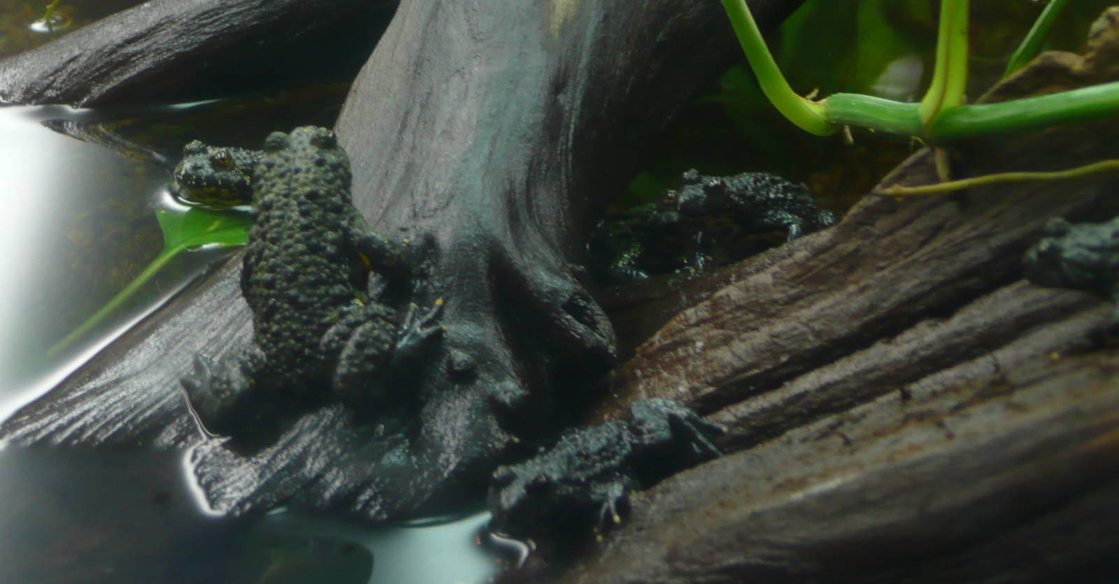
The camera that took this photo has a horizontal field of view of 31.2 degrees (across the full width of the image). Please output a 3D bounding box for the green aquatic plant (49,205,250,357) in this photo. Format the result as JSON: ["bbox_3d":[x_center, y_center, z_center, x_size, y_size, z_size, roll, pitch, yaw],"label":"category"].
[{"bbox_3d":[-0.077,-0.002,0.395,0.046,0.020,0.032,0,30,0],"label":"green aquatic plant"}]

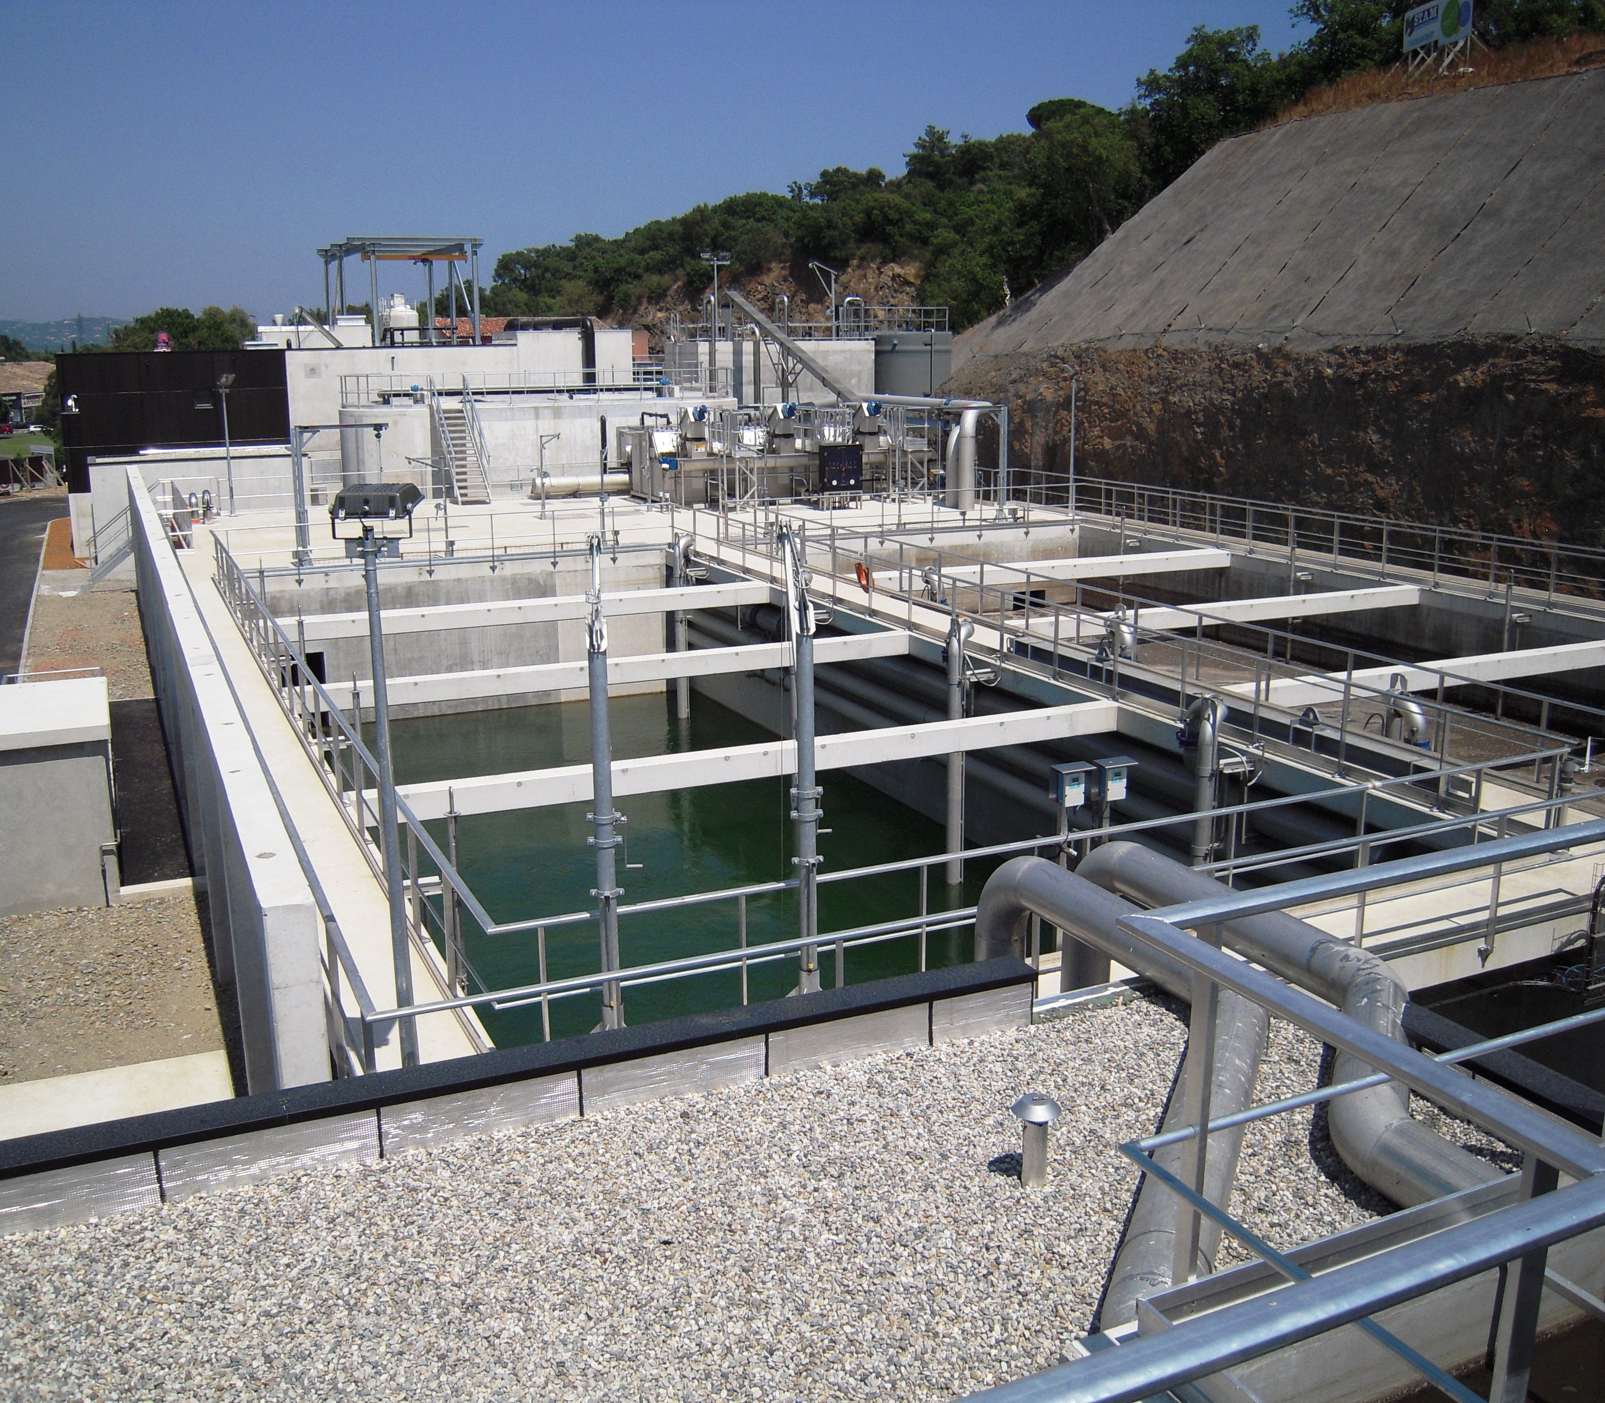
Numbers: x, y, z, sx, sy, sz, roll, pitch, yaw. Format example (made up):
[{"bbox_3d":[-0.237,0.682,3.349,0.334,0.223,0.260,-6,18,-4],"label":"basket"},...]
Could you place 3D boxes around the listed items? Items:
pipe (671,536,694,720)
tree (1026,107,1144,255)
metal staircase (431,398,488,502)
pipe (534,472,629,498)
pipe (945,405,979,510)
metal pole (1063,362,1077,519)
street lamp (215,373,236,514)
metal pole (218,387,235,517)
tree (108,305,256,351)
[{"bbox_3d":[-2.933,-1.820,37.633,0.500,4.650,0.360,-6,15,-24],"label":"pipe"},{"bbox_3d":[12.869,-23.843,68.861,5.400,6.800,5.200,0,13,0],"label":"tree"},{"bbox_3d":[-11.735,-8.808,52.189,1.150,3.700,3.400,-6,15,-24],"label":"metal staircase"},{"bbox_3d":[-7.879,-7.801,54.018,3.600,0.700,0.700,-6,15,-24],"label":"pipe"},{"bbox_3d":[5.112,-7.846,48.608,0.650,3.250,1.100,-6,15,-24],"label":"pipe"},{"bbox_3d":[8.189,-7.963,46.190,0.340,4.540,0.220,-6,15,-24],"label":"metal pole"},{"bbox_3d":[-18.240,-8.095,47.875,0.520,4.400,0.380,-6,15,-24],"label":"street lamp"},{"bbox_3d":[-18.280,-7.921,48.009,0.160,4.000,0.160,-6,15,-24],"label":"metal pole"},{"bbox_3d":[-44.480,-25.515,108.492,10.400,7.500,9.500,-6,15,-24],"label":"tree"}]

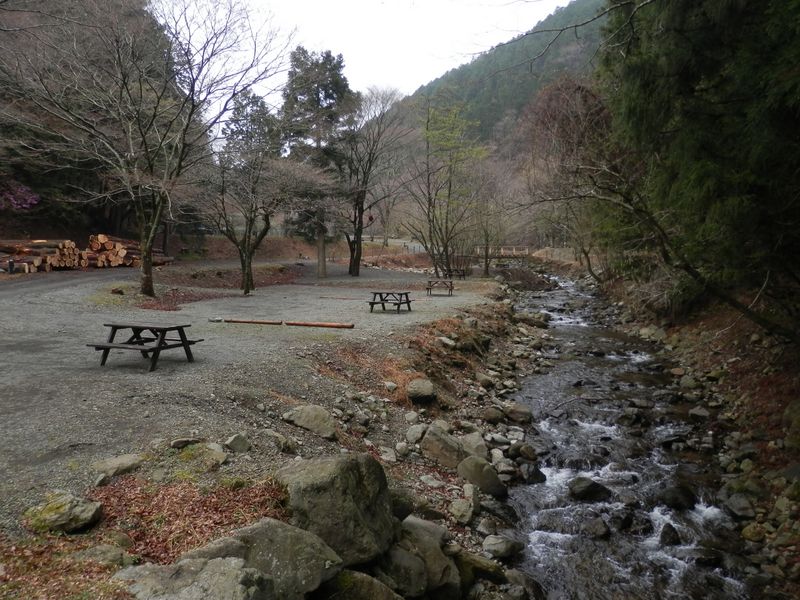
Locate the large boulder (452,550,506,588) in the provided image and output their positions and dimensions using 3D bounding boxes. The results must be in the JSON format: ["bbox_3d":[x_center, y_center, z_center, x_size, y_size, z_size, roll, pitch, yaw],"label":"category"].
[{"bbox_3d":[0.757,2.556,5.500,0.480,0.280,0.380,1,3,10],"label":"large boulder"}]

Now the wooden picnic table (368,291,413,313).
[{"bbox_3d":[-0.340,0.087,21.850,1.330,0.730,1.500,2,3,24],"label":"wooden picnic table"}]

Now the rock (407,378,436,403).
[{"bbox_3d":[0.342,1.441,9.200,0.450,0.320,0.380,0,3,0],"label":"rock"}]

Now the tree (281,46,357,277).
[{"bbox_3d":[-6.629,-11.225,47.000,6.000,18.200,5.800,1,3,0],"label":"tree"}]

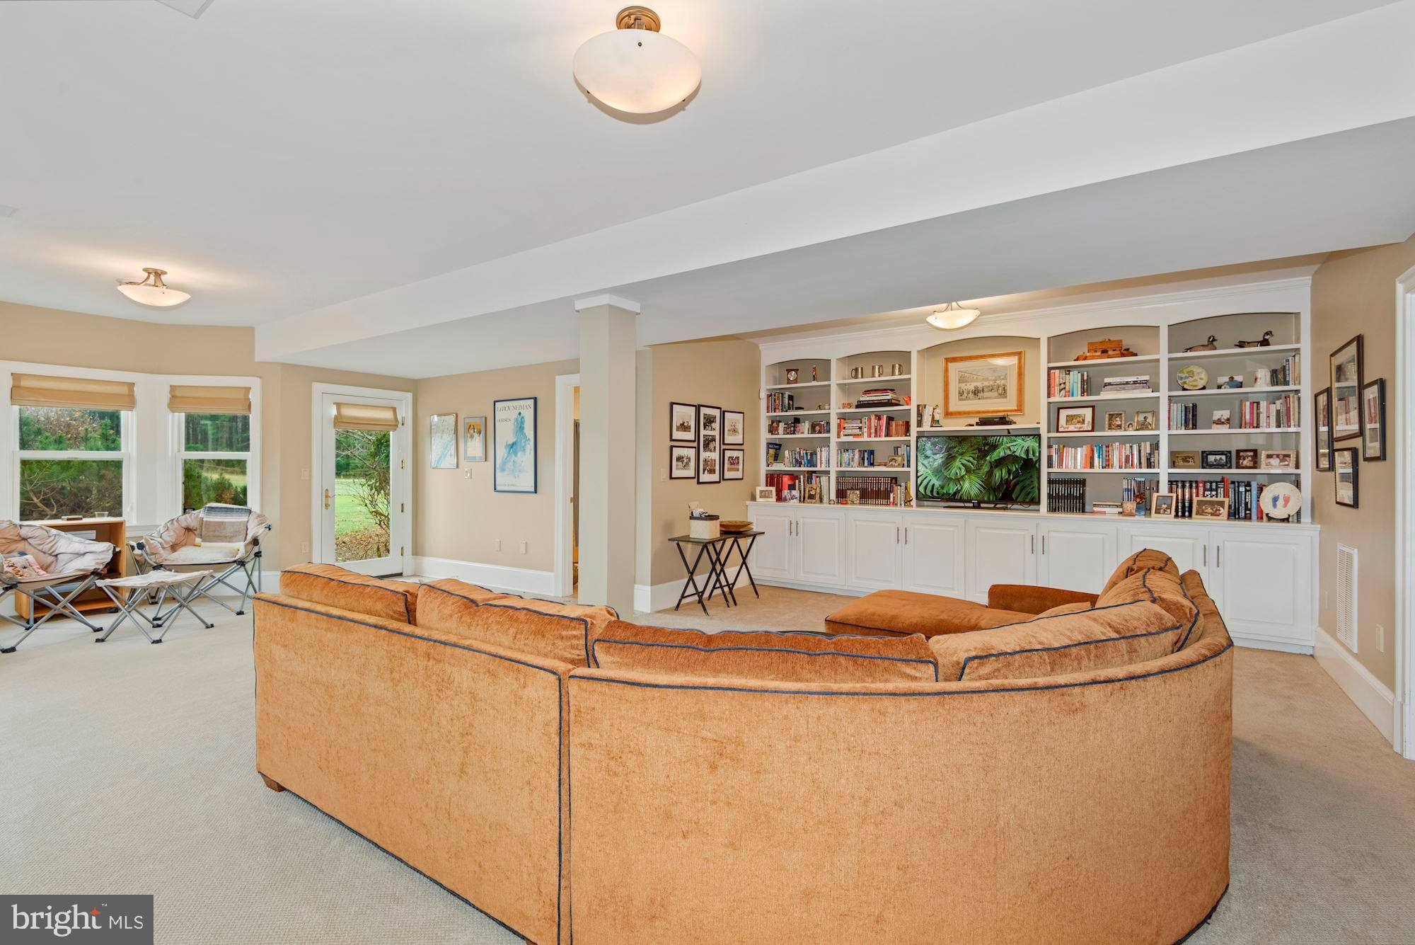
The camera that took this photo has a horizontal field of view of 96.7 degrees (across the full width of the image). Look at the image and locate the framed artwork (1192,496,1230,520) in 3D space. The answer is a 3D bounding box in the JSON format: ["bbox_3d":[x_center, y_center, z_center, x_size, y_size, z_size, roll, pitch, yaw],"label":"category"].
[{"bbox_3d":[3.825,0.278,4.779,0.215,0.165,0.050,0,0,44],"label":"framed artwork"}]

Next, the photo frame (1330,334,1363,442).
[{"bbox_3d":[3.696,-0.460,3.641,0.030,0.540,0.560,0,0,34],"label":"photo frame"}]

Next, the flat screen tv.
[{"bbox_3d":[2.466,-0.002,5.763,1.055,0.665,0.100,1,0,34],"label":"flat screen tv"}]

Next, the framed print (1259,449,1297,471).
[{"bbox_3d":[4.246,-0.093,4.681,0.195,0.147,0.040,1,0,34],"label":"framed print"}]

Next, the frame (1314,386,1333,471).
[{"bbox_3d":[4.168,-0.271,4.259,0.025,0.535,0.385,1,0,34],"label":"frame"}]

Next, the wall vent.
[{"bbox_3d":[3.826,0.730,3.765,0.018,0.580,0.390,1,0,34],"label":"wall vent"}]

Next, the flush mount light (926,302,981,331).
[{"bbox_3d":[1.977,-1.291,5.055,0.400,0.250,0.400,0,0,34],"label":"flush mount light"}]

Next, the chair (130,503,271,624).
[{"bbox_3d":[-4.651,0.772,5.770,0.970,0.940,0.860,0,0,-23],"label":"chair"}]

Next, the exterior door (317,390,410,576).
[{"bbox_3d":[-3.924,0.176,7.221,0.080,2.110,0.990,1,0,34],"label":"exterior door"}]

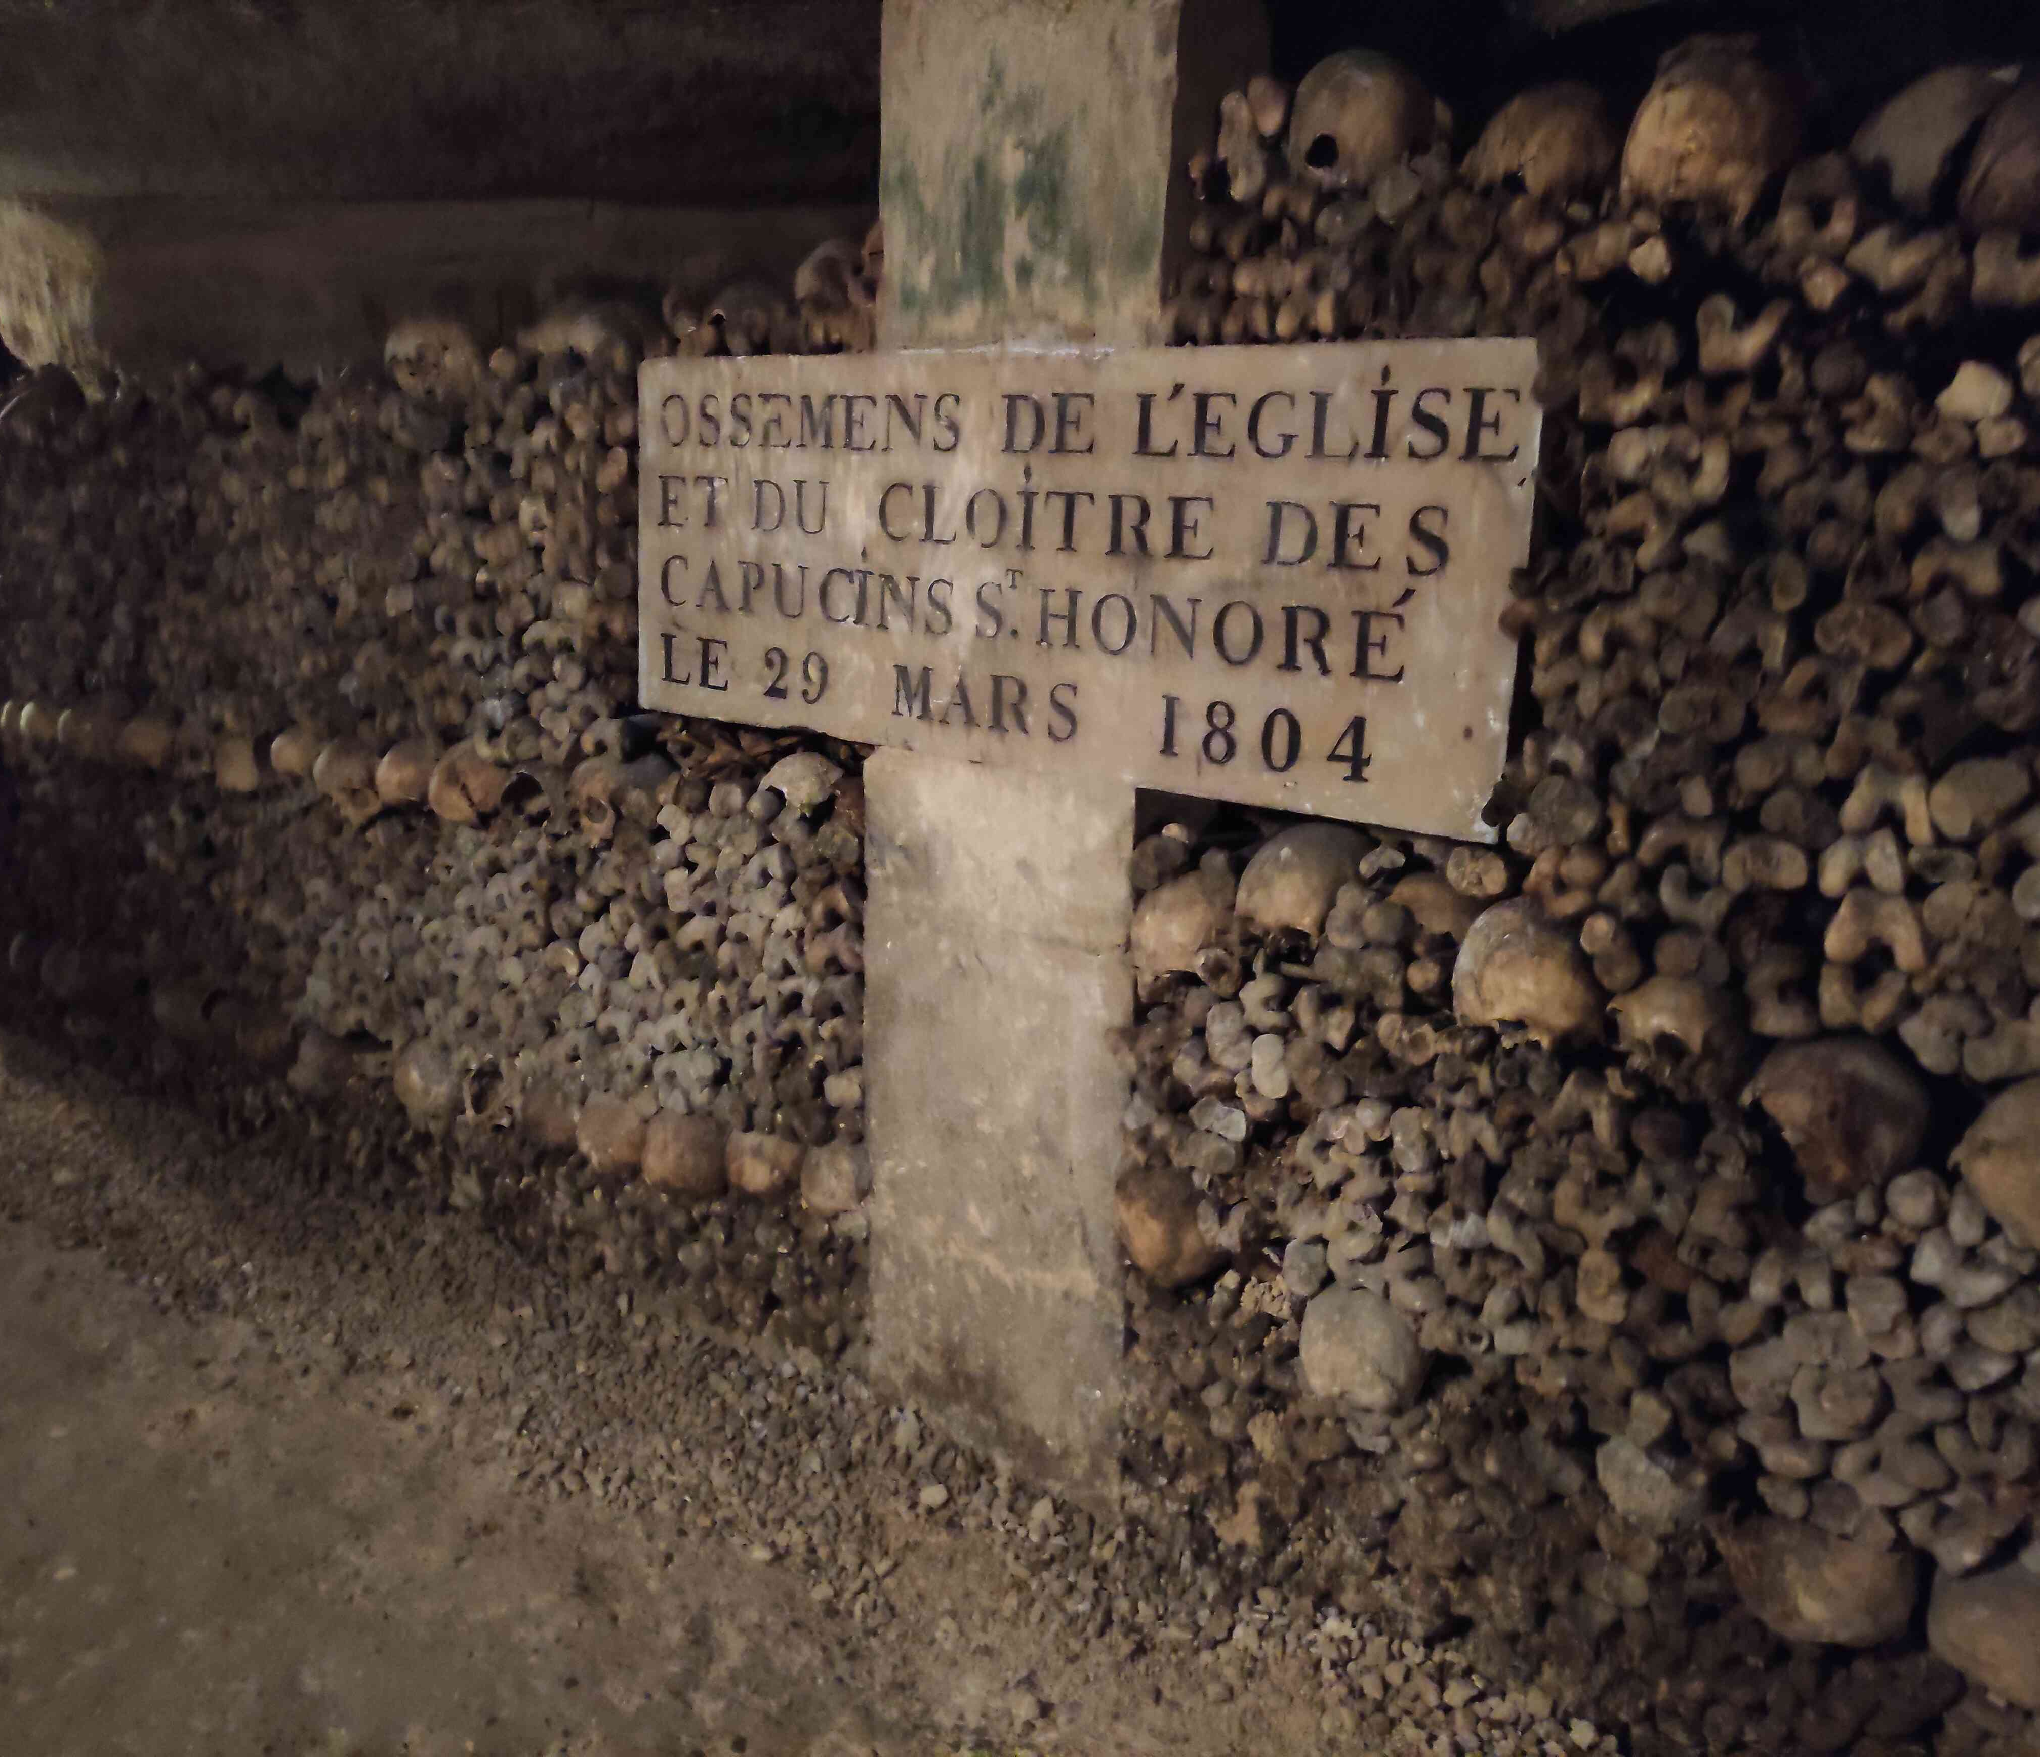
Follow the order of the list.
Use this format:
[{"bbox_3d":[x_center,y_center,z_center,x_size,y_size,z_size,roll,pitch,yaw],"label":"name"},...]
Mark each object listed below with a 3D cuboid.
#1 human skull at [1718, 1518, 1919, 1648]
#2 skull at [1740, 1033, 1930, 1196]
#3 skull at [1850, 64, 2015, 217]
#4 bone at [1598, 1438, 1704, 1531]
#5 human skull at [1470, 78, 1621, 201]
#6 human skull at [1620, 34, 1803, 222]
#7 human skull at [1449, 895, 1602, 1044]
[{"bbox_3d":[0.684,0.602,1.450,0.150,0.135,0.180,9,20,37],"label":"human skull"},{"bbox_3d":[0.677,0.204,1.405,0.145,0.145,0.180,23,35,36],"label":"skull"},{"bbox_3d":[0.737,-0.571,1.342,0.145,0.140,0.180,9,12,38],"label":"skull"},{"bbox_3d":[0.570,0.546,1.530,0.090,0.085,0.100,9,12,36],"label":"bone"},{"bbox_3d":[0.486,-0.664,1.573,0.140,0.140,0.175,10,12,39],"label":"human skull"},{"bbox_3d":[0.584,-0.625,1.431,0.145,0.155,0.180,9,12,36],"label":"human skull"},{"bbox_3d":[0.475,0.098,1.583,0.140,0.145,0.180,9,24,35],"label":"human skull"}]

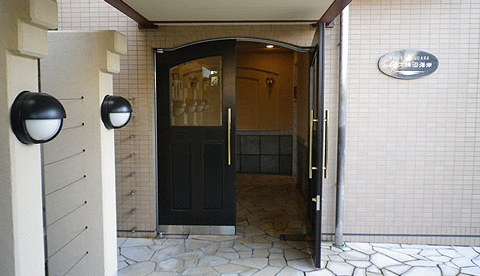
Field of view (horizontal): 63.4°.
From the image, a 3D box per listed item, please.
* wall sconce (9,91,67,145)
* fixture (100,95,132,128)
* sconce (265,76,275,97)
[{"bbox_3d":[-0.975,-0.098,1.948,0.187,0.267,0.267,0,4,2],"label":"wall sconce"},{"bbox_3d":[-0.935,-0.199,3.025,0.187,0.267,0.267,0,4,2],"label":"fixture"},{"bbox_3d":[0.599,-1.035,7.878,0.190,0.410,0.130,0,4,2],"label":"sconce"}]

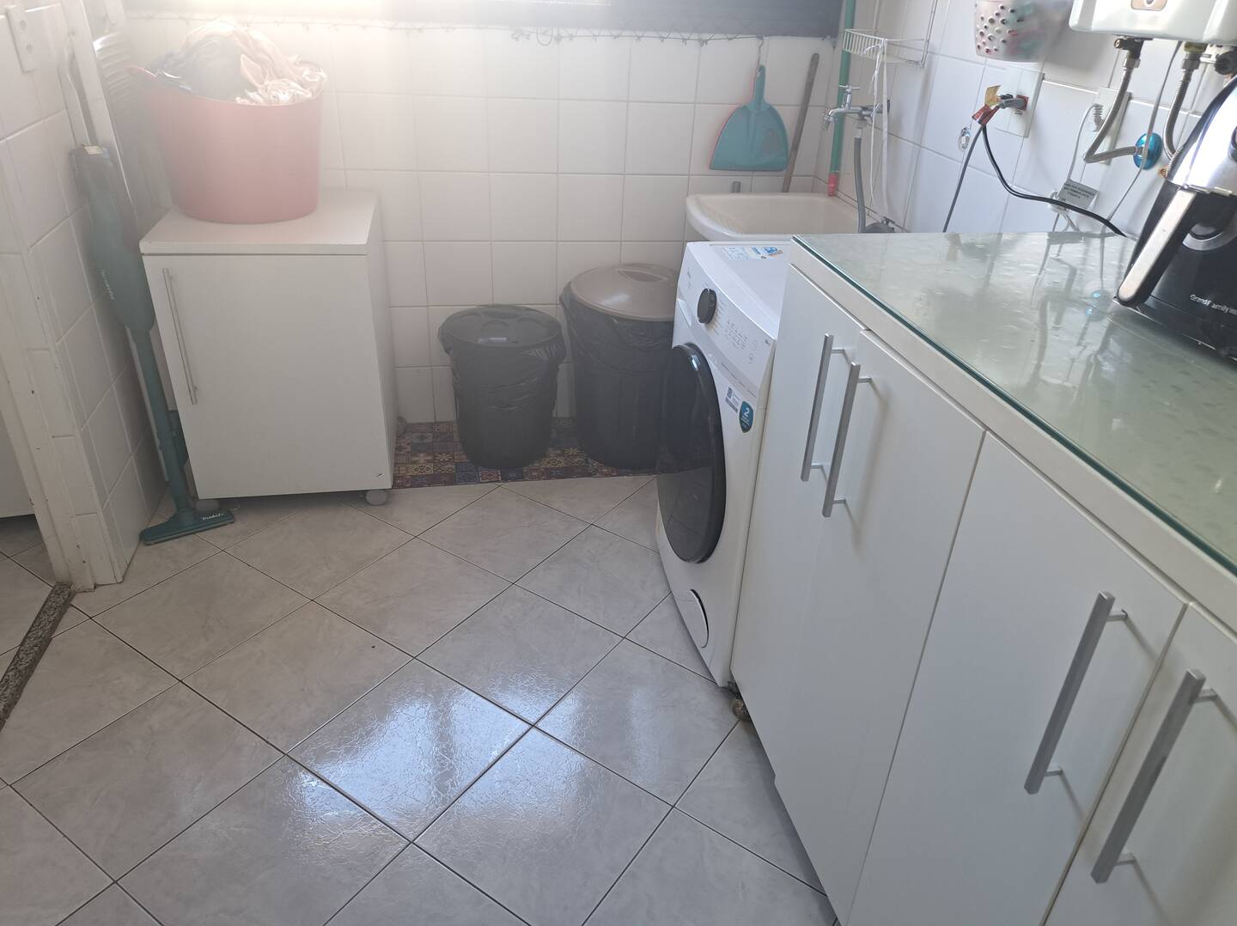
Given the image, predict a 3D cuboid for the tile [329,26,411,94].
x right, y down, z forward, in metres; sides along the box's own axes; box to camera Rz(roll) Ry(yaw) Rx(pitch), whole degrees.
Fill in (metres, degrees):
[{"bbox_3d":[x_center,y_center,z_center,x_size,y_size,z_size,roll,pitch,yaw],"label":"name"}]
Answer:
[{"bbox_3d":[-0.667,-1.112,2.328,0.202,0.202,0.010,-3,30,-10],"label":"tile"}]

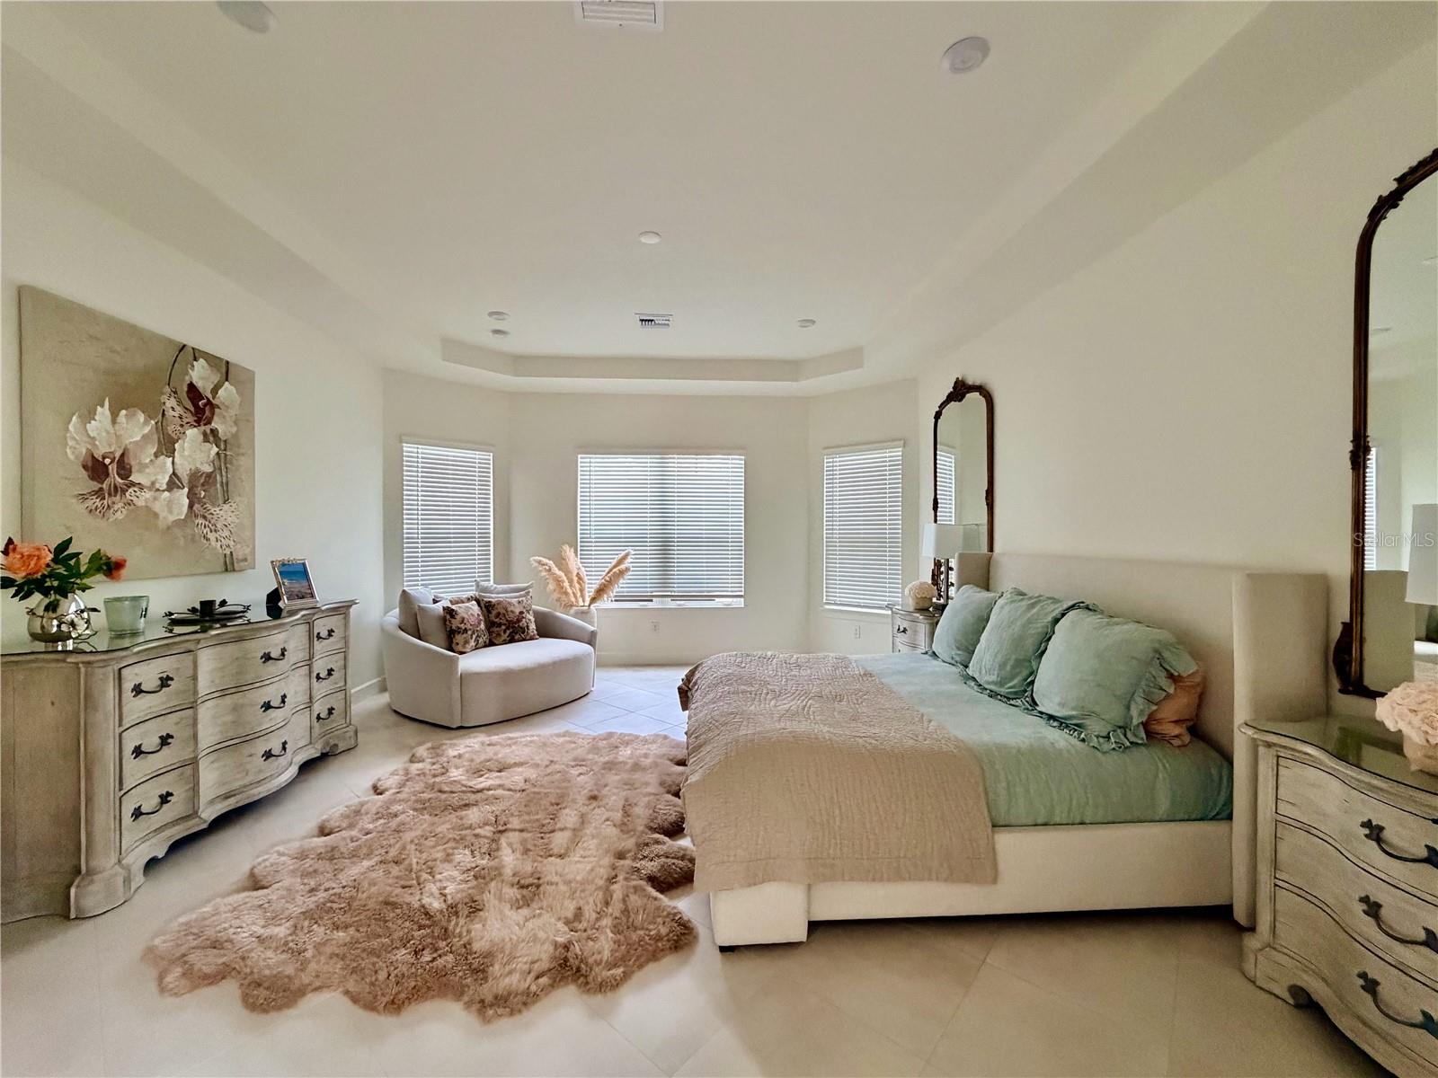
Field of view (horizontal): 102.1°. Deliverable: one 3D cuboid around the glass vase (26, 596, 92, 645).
[{"bbox_3d":[-2.700,0.324,2.376,0.180,0.190,0.180,0,1,42],"label":"glass vase"}]

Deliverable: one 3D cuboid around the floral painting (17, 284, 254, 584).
[{"bbox_3d":[-2.833,-0.415,2.961,0.040,1.210,1.269,0,1,-3],"label":"floral painting"}]

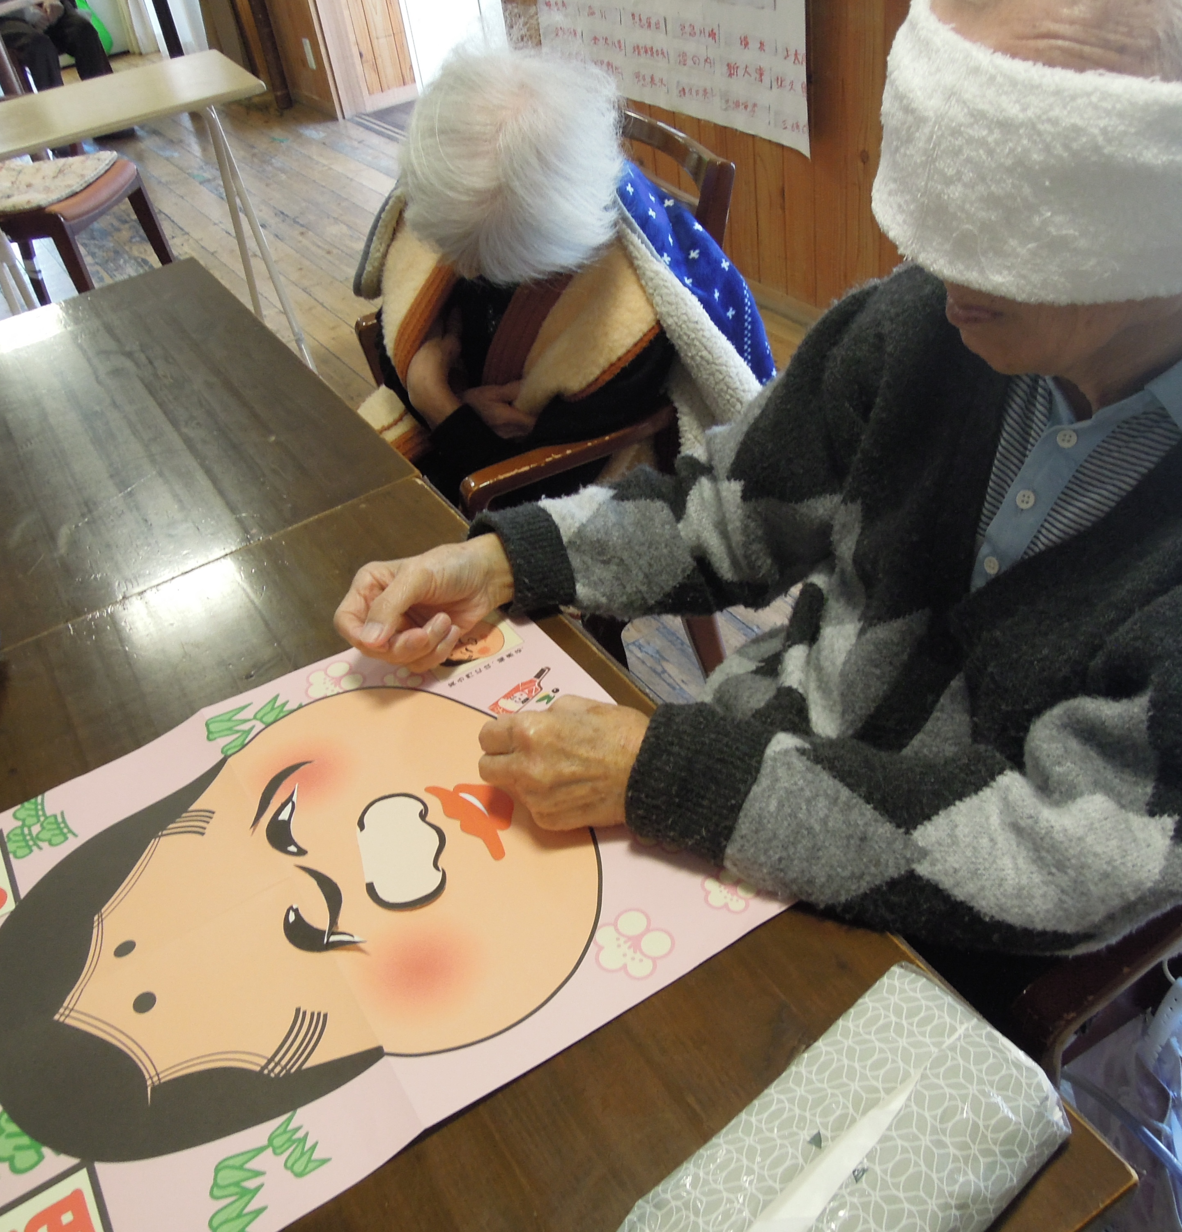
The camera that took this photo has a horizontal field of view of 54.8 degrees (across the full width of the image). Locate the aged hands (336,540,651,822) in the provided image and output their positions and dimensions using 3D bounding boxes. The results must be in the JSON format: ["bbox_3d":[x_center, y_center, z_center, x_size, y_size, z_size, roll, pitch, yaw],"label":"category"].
[{"bbox_3d":[-0.070,0.041,0.776,0.130,0.105,0.240,-26,42,-19],"label":"aged hands"}]

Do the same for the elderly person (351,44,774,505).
[{"bbox_3d":[-0.064,-0.155,1.439,0.660,0.975,0.510,-26,42,-19],"label":"elderly person"}]

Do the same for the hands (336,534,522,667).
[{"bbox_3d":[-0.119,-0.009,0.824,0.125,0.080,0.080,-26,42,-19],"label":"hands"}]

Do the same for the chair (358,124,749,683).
[{"bbox_3d":[-0.035,-0.167,1.559,0.550,0.835,0.540,-24,41,-17],"label":"chair"}]

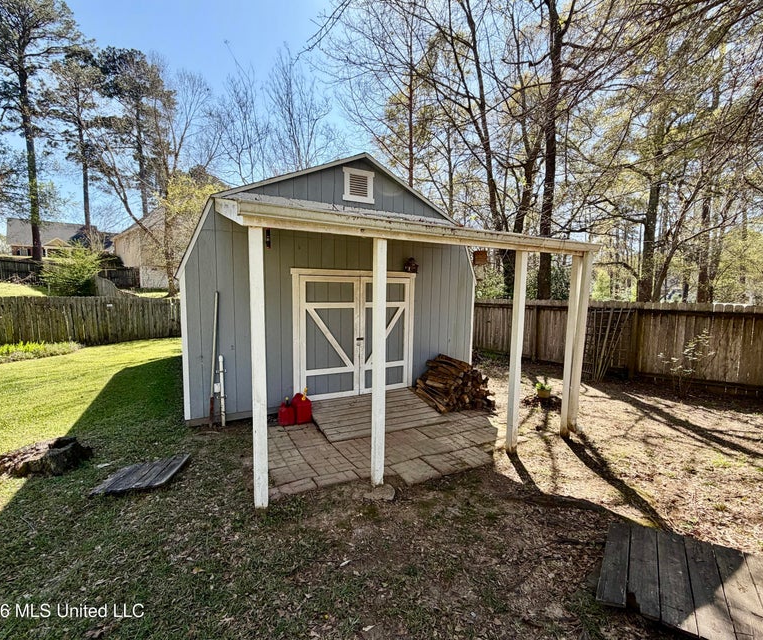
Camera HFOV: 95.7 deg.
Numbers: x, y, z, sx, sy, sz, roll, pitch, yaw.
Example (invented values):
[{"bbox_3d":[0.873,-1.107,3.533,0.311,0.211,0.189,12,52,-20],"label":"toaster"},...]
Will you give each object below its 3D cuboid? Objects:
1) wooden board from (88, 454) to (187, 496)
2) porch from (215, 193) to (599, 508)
[{"bbox_3d":[-2.225,1.461,3.264,0.540,0.055,0.660,0,6,-8],"label":"wooden board"},{"bbox_3d":[0.321,-0.074,4.501,4.280,3.140,2.440,-2,6,-28],"label":"porch"}]

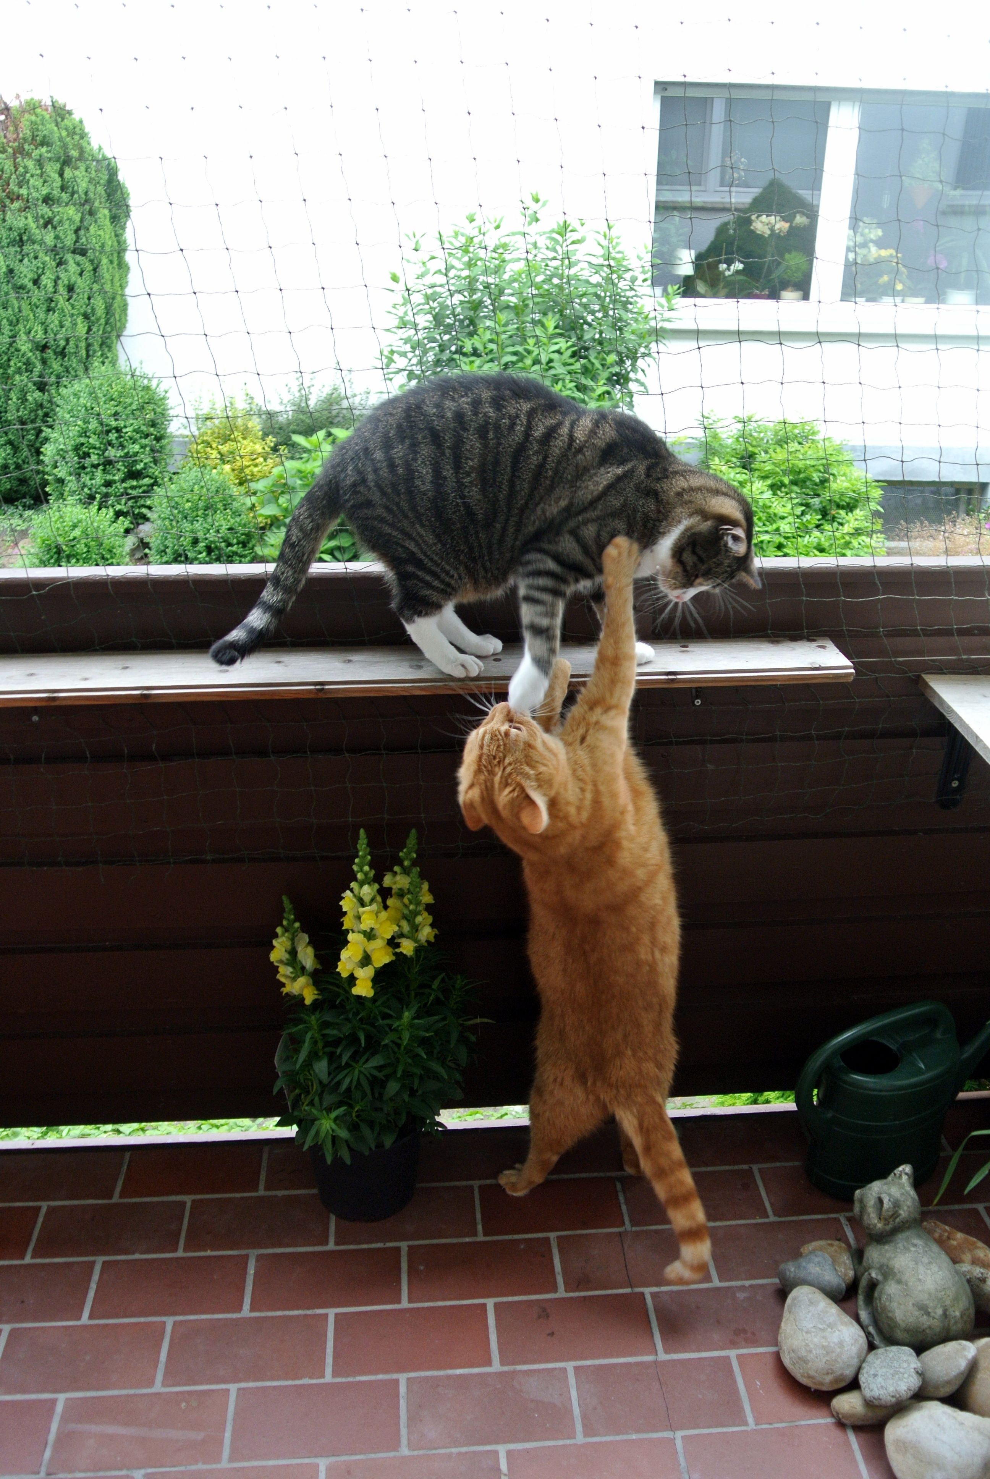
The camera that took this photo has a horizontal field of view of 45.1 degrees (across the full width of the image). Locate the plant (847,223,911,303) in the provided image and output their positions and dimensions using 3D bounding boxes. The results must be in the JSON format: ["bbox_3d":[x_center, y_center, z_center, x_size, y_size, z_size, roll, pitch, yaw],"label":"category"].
[{"bbox_3d":[2.090,-2.580,6.513,0.310,0.420,0.200,-3,25,-7],"label":"plant"}]

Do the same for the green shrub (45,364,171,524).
[{"bbox_3d":[-2.185,-1.613,6.716,0.740,0.920,0.720,-2,26,-4],"label":"green shrub"}]

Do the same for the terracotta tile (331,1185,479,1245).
[{"bbox_3d":[-0.132,0.722,1.801,0.210,0.012,0.098,-2,25,-4],"label":"terracotta tile"}]

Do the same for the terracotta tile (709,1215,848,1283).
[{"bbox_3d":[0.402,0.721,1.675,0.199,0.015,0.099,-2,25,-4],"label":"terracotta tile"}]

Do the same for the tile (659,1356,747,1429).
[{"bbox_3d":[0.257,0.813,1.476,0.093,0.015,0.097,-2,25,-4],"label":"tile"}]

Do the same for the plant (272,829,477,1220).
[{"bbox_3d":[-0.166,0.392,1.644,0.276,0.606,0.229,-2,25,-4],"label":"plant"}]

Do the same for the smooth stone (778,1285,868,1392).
[{"bbox_3d":[0.489,0.883,1.765,0.130,0.105,0.165,-4,26,-9],"label":"smooth stone"}]

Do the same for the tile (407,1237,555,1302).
[{"bbox_3d":[-0.019,0.764,1.711,0.210,0.012,0.098,-2,25,-4],"label":"tile"}]

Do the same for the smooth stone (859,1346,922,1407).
[{"bbox_3d":[0.495,0.797,1.494,0.082,0.065,0.070,-2,25,-4],"label":"smooth stone"}]

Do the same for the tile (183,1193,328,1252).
[{"bbox_3d":[-0.350,0.730,1.787,0.210,0.012,0.098,-2,25,-4],"label":"tile"}]

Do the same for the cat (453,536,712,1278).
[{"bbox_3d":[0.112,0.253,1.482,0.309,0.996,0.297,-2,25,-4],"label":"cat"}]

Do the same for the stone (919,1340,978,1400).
[{"bbox_3d":[0.577,0.802,1.518,0.062,0.055,0.100,18,31,34],"label":"stone"}]

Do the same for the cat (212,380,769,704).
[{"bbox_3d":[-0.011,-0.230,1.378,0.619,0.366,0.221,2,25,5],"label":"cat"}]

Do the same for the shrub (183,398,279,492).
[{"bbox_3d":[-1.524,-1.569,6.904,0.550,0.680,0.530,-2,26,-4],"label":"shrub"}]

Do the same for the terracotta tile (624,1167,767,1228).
[{"bbox_3d":[0.345,0.801,2.071,0.240,0.014,0.115,-2,26,-4],"label":"terracotta tile"}]

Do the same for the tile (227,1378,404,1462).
[{"bbox_3d":[-0.225,0.863,1.505,0.210,0.012,0.098,-2,25,-4],"label":"tile"}]

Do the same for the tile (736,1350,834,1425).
[{"bbox_3d":[0.430,0.840,1.546,0.210,0.012,0.098,-2,25,-4],"label":"tile"}]

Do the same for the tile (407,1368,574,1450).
[{"bbox_3d":[-0.007,0.855,1.519,0.210,0.012,0.098,-2,25,-4],"label":"tile"}]

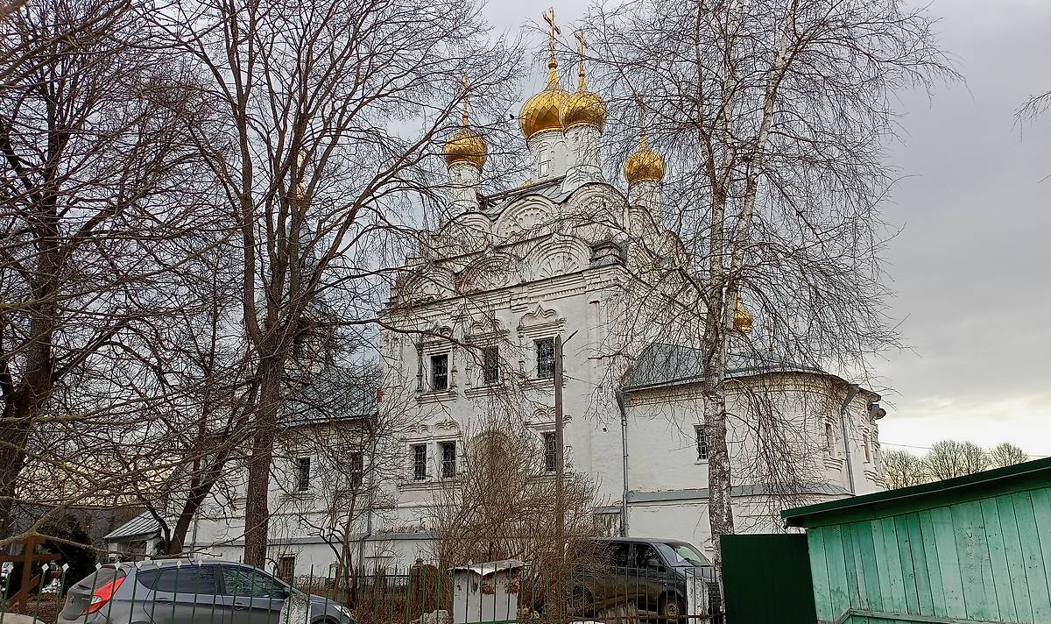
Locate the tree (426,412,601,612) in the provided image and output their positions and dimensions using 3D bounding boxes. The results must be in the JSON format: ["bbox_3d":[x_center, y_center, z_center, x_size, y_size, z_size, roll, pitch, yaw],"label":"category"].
[{"bbox_3d":[-0.174,4.605,19.436,3.900,4.400,3.600,0,-17,-1],"label":"tree"}]

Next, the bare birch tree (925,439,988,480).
[{"bbox_3d":[37.928,17.131,73.222,6.200,12.300,6.000,-9,-19,26],"label":"bare birch tree"}]

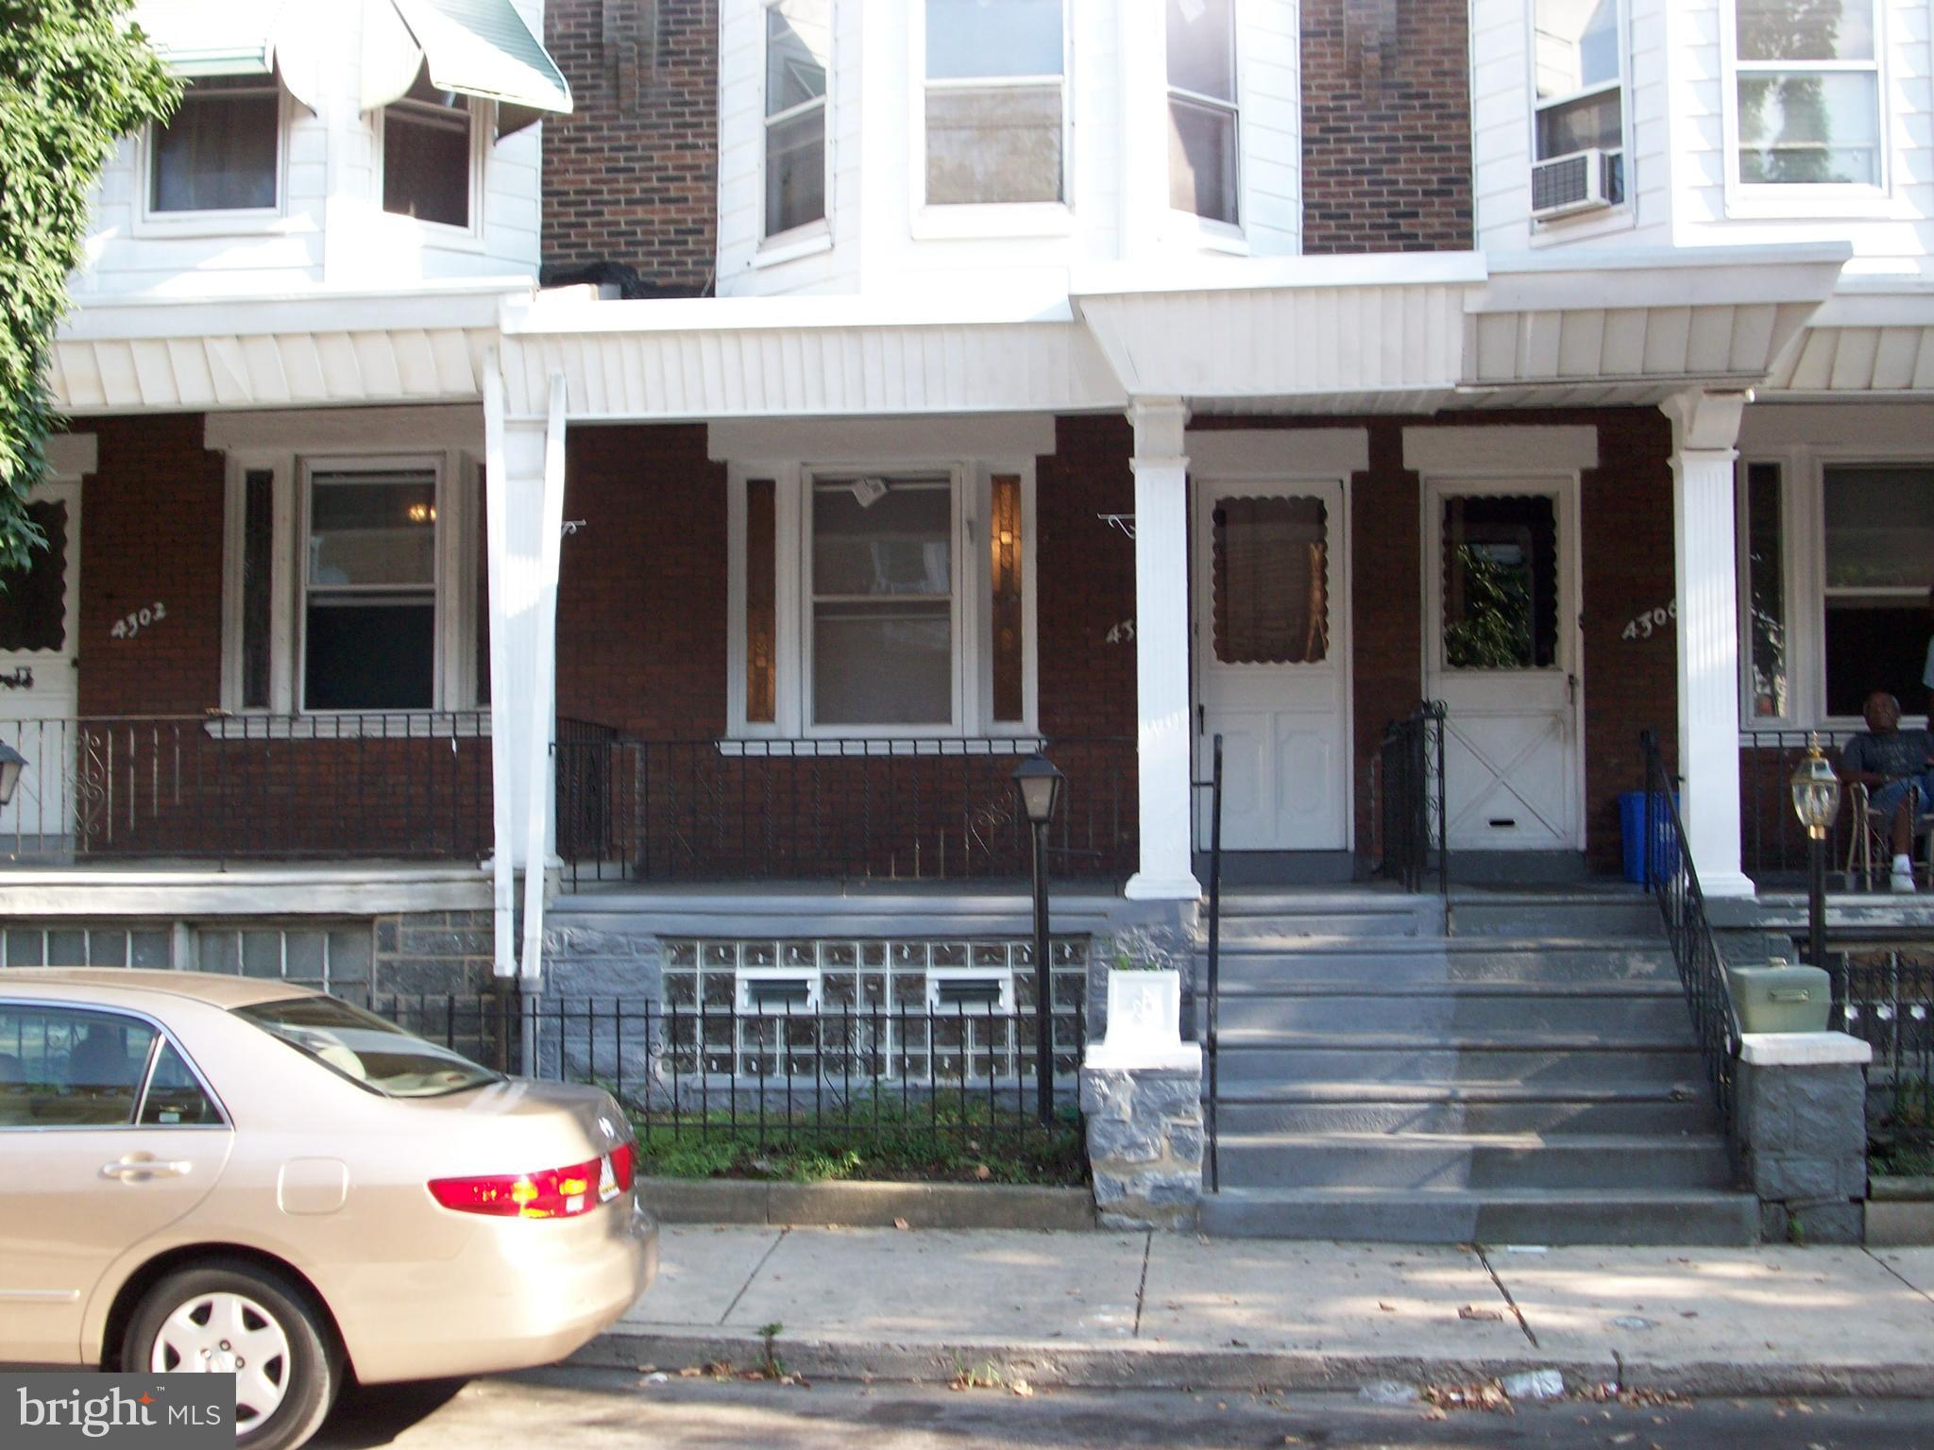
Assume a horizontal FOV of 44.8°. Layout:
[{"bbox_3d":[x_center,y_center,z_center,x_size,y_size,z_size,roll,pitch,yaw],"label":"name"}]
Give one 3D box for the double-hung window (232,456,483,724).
[{"bbox_3d":[-3.719,-0.877,14.641,1.848,1.655,0.150,0,-3,3],"label":"double-hung window"}]

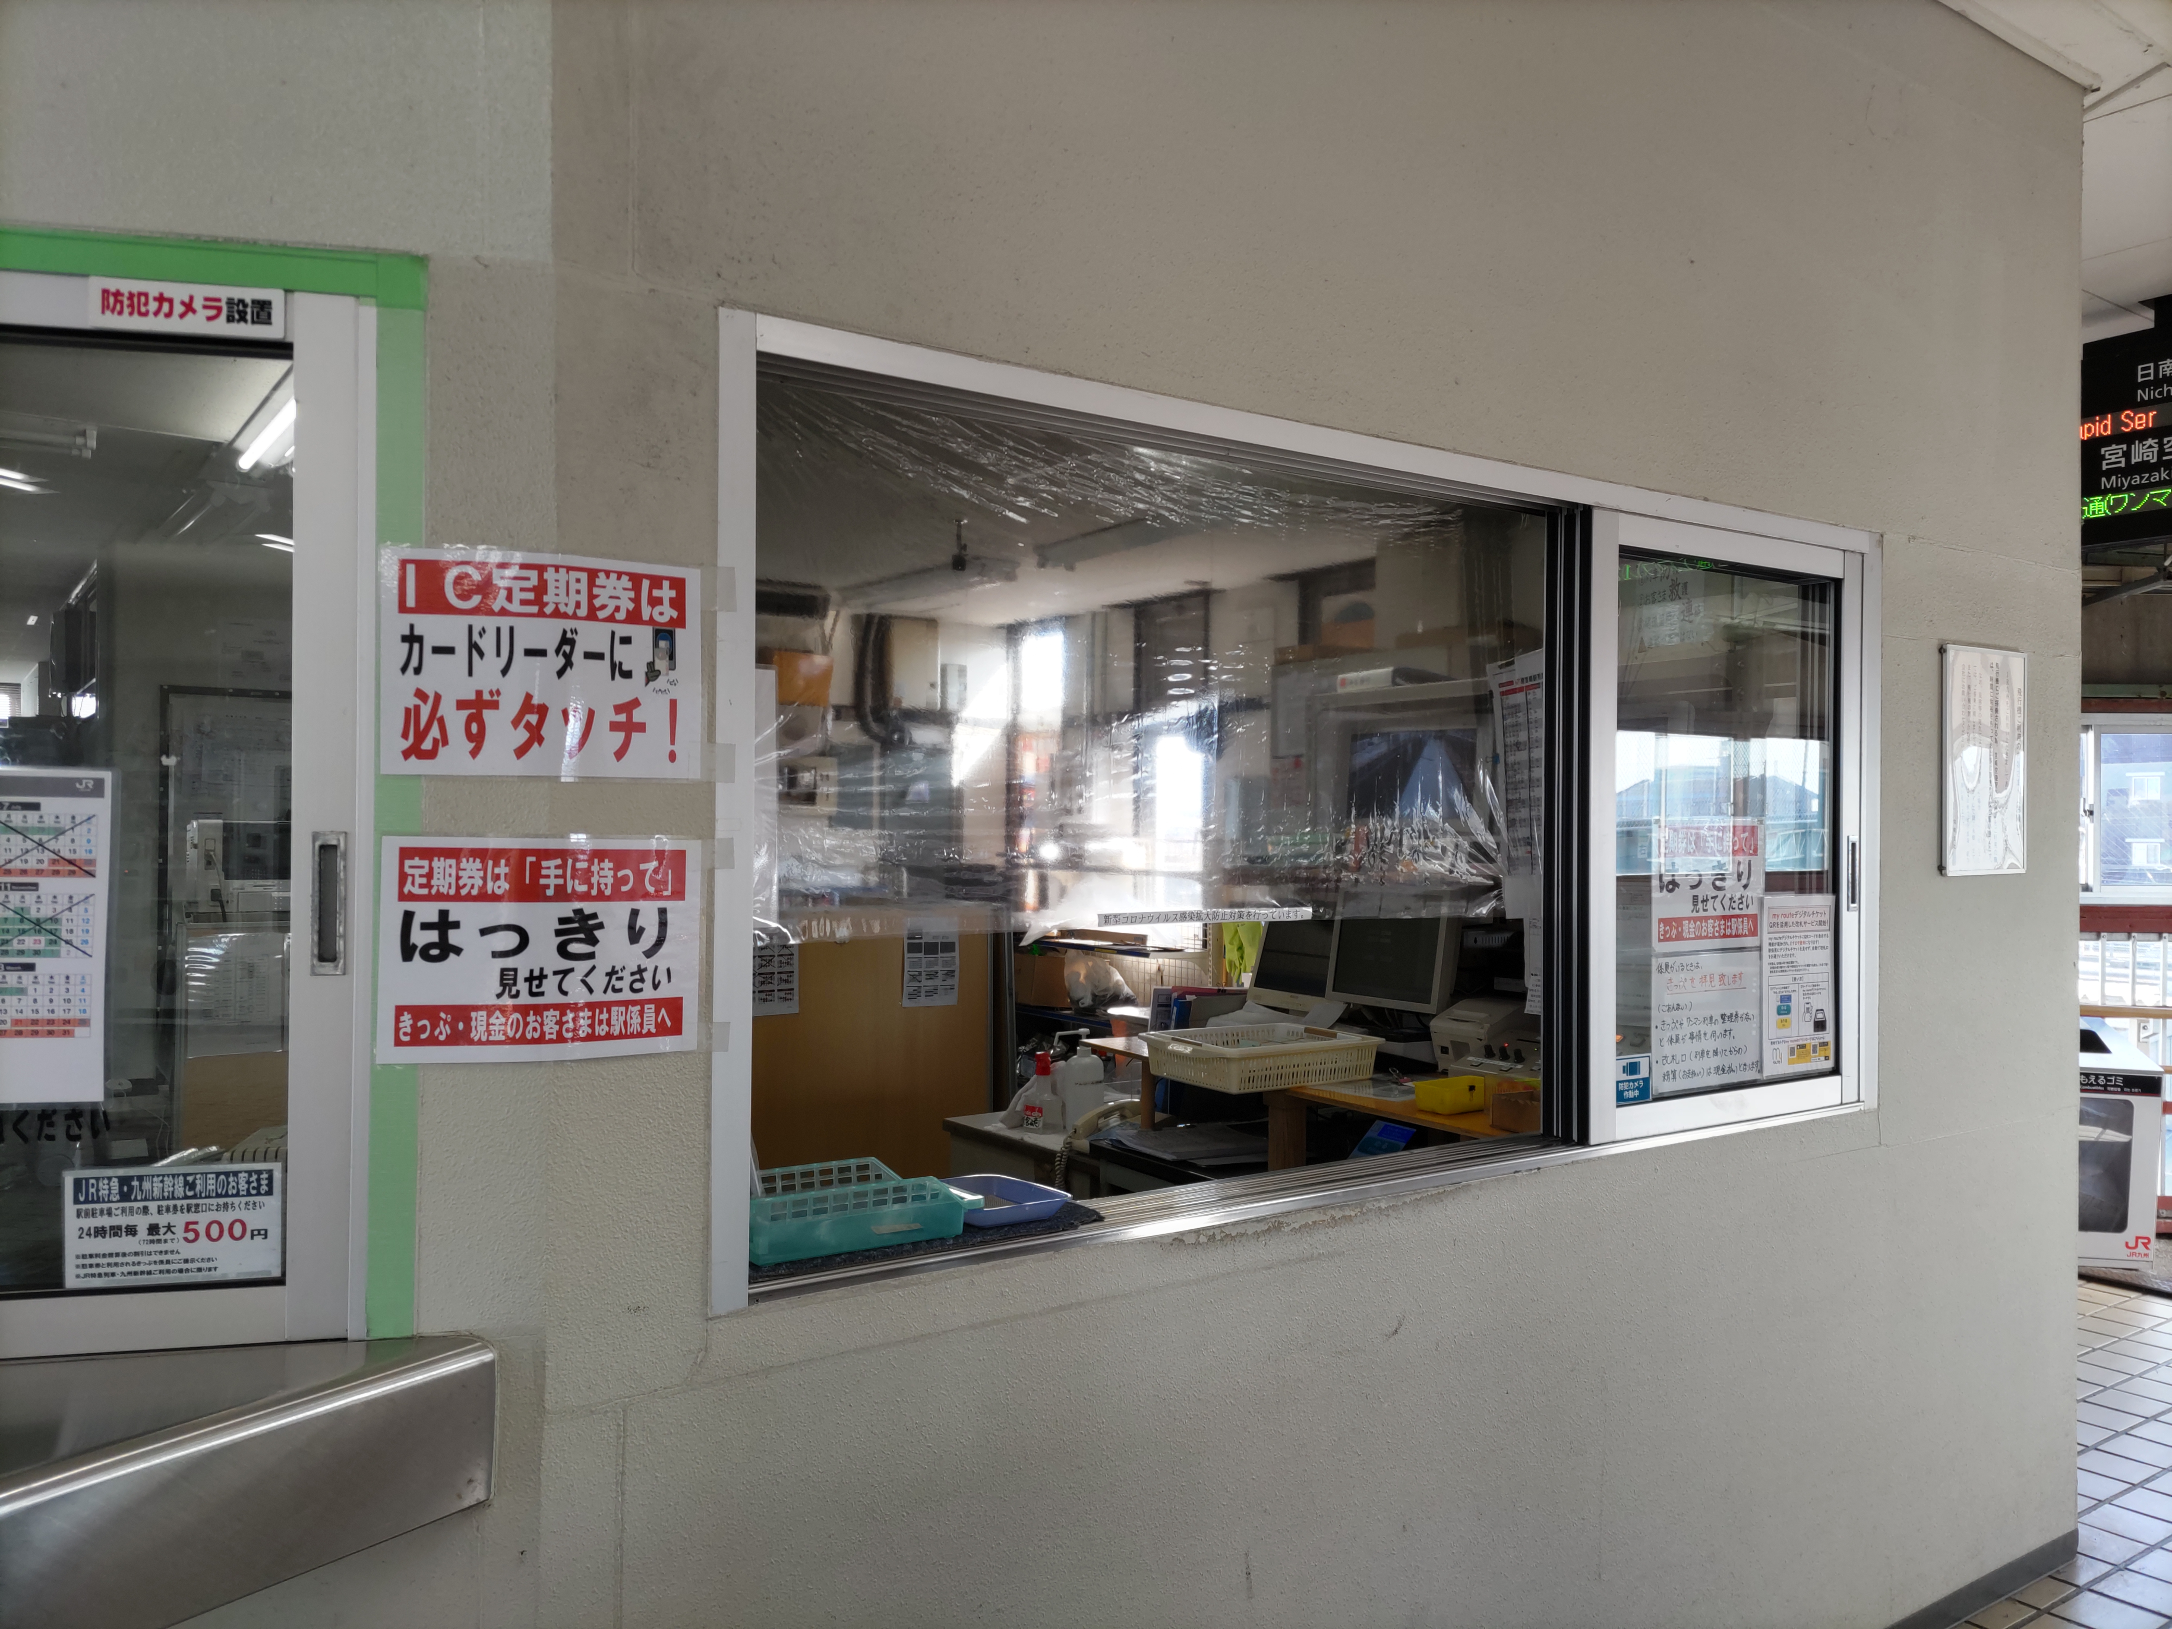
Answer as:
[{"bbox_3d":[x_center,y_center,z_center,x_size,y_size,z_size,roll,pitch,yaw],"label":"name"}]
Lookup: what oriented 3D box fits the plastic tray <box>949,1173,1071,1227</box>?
[{"bbox_3d":[-0.125,0.474,1.995,0.150,0.029,0.166,1,0,-36],"label":"plastic tray"}]

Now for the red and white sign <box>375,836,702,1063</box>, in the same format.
[{"bbox_3d":[-0.518,0.130,1.570,0.298,0.212,0.028,0,0,-23],"label":"red and white sign"}]

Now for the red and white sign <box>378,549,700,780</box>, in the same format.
[{"bbox_3d":[-0.517,-0.142,1.570,0.297,0.212,0.028,0,0,-23],"label":"red and white sign"}]

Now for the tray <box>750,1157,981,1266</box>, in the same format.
[{"bbox_3d":[-0.276,0.450,1.881,0.287,0.071,0.137,1,0,-32],"label":"tray"}]

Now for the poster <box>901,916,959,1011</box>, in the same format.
[{"bbox_3d":[-0.514,0.493,5.450,0.210,0.297,0.012,1,0,-33],"label":"poster"}]

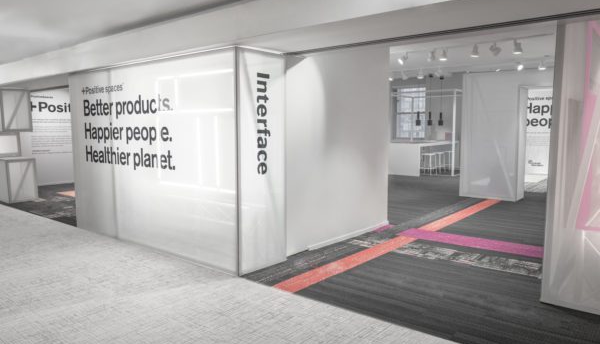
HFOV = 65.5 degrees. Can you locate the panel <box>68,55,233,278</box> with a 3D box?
[{"bbox_3d":[-1.848,-0.179,5.483,3.358,2.154,0.080,5,8,39],"label":"panel"}]

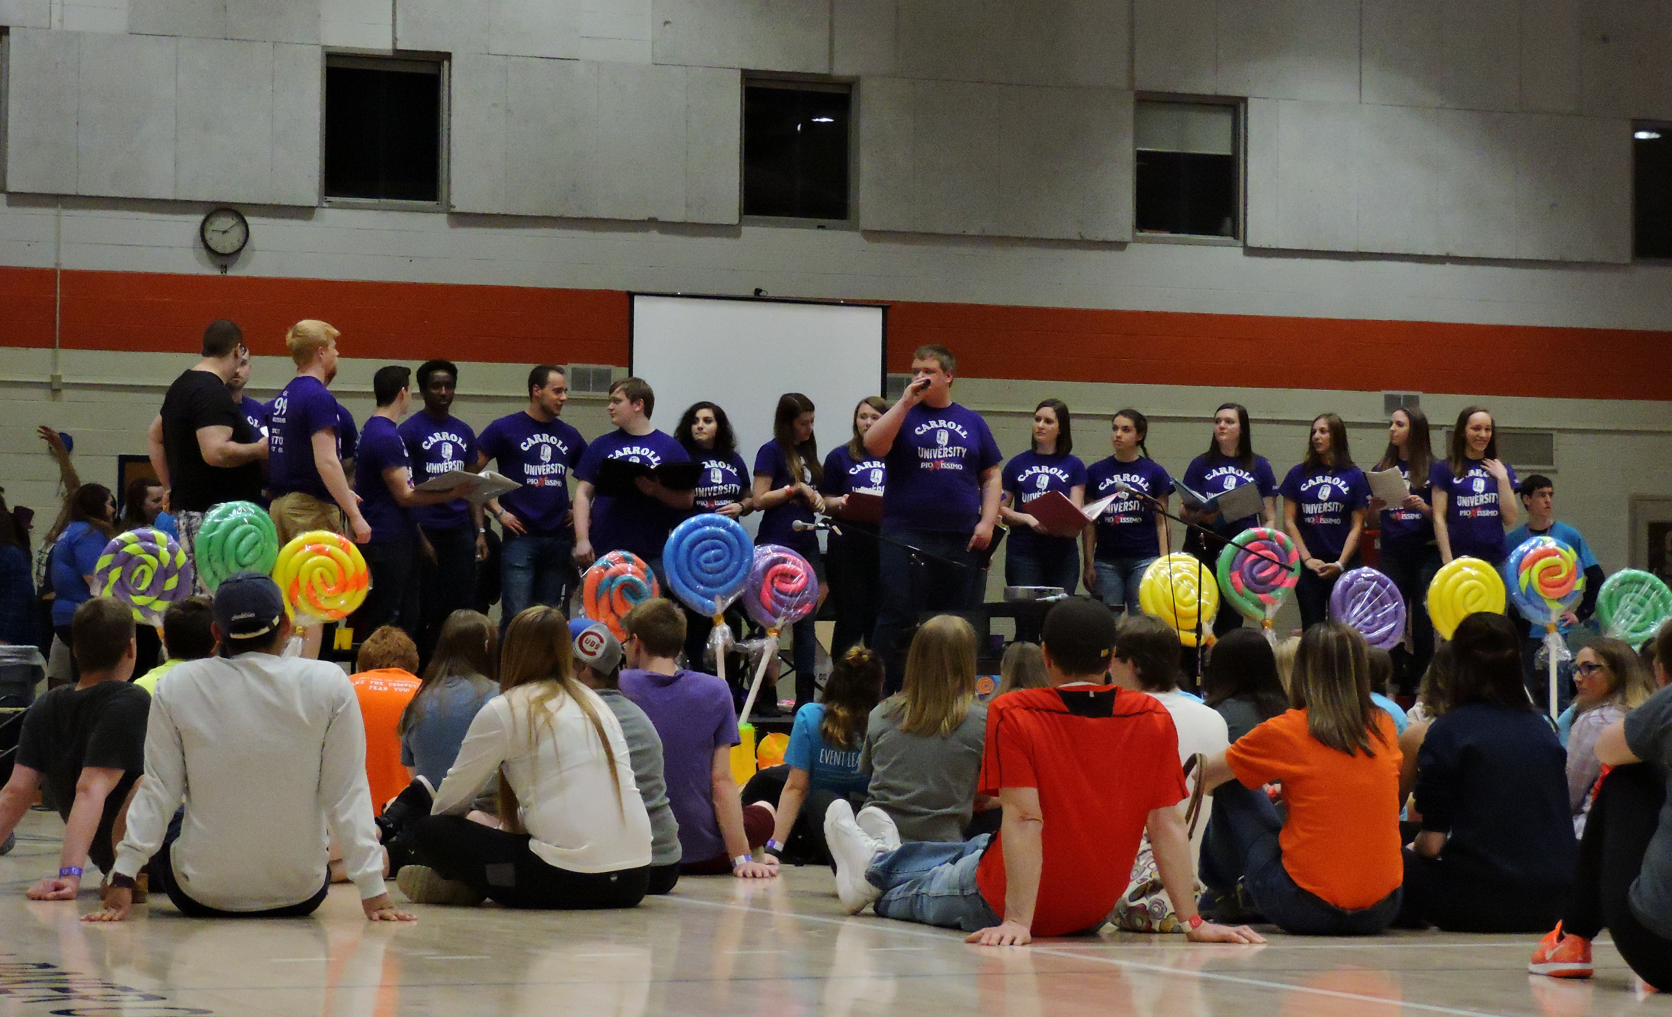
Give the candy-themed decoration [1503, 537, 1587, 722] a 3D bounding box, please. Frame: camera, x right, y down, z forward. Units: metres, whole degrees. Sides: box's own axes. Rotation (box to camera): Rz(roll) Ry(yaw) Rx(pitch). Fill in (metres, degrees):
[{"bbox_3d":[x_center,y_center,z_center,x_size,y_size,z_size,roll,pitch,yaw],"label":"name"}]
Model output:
[{"bbox_3d":[3.568,0.621,24.300,0.420,0.950,0.100,1,-2,-24],"label":"candy-themed decoration"}]

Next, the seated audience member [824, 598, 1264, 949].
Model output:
[{"bbox_3d":[0.460,0.620,11.850,0.820,0.810,1.550,1,-2,-12],"label":"seated audience member"}]

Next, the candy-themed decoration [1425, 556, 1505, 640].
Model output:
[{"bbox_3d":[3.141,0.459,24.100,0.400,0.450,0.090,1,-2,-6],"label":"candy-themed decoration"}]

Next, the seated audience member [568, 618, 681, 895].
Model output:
[{"bbox_3d":[-0.701,0.714,14.050,0.480,0.780,0.660,1,-2,-27],"label":"seated audience member"}]

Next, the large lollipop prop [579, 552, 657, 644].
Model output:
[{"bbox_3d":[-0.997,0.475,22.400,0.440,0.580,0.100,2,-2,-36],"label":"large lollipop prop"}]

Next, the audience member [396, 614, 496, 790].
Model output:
[{"bbox_3d":[-1.150,0.706,14.900,0.540,0.790,0.720,0,-2,3],"label":"audience member"}]

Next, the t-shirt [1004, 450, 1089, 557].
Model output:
[{"bbox_3d":[1.070,-0.017,24.800,0.460,0.570,0.270,0,-2,3],"label":"t-shirt"}]

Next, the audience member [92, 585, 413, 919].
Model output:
[{"bbox_3d":[-1.540,0.629,12.830,0.820,0.880,1.050,1,-2,1],"label":"audience member"}]

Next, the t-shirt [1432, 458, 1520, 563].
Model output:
[{"bbox_3d":[3.379,0.017,25.500,0.470,0.560,0.270,0,-2,7],"label":"t-shirt"}]

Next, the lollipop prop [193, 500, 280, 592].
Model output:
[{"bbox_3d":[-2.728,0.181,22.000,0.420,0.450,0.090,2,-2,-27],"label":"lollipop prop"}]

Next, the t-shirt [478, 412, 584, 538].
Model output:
[{"bbox_3d":[-1.509,-0.165,23.900,0.530,0.620,0.300,1,-2,-18],"label":"t-shirt"}]

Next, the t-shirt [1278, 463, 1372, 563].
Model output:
[{"bbox_3d":[2.562,0.017,25.300,0.490,0.540,0.270,0,-2,6],"label":"t-shirt"}]

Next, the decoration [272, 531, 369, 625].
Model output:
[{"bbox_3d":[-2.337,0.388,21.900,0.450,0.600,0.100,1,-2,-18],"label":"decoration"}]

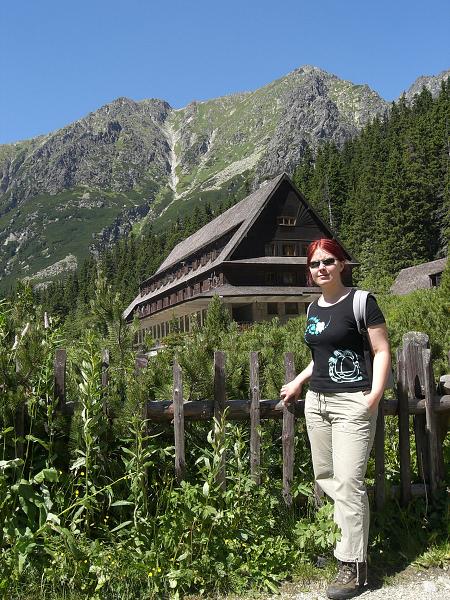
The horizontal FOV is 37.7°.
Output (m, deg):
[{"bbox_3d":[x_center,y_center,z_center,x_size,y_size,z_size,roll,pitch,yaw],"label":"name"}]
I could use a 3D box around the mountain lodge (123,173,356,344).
[{"bbox_3d":[0.300,-2.600,81.600,16.570,16.050,38.070,0,-6,-20],"label":"mountain lodge"}]

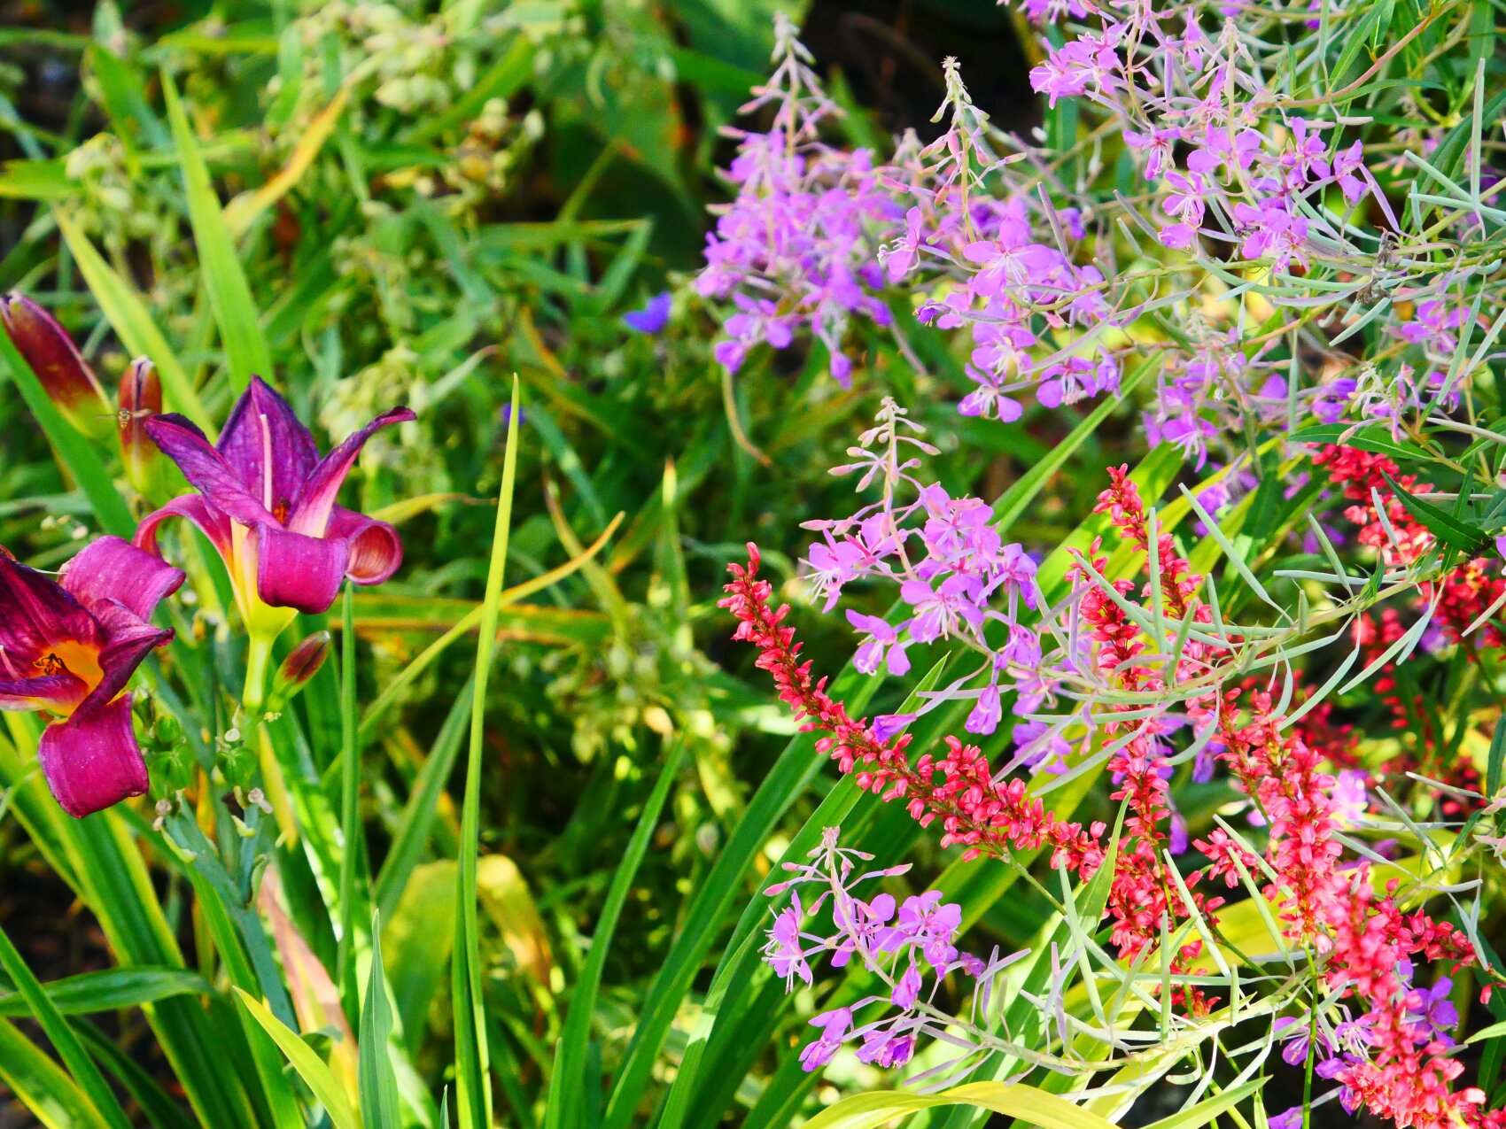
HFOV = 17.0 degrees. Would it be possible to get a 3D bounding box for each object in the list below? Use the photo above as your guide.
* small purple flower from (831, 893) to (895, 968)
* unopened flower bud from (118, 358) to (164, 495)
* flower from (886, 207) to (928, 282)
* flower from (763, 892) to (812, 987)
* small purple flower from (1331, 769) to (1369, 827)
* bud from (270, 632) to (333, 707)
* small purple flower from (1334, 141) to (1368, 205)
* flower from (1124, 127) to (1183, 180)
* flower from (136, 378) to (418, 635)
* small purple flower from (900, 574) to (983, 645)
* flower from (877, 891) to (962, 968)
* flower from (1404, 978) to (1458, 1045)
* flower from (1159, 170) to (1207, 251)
[{"bbox_3d":[0.045,0.148,2.050,0.026,0.031,0.016,2,12,6],"label":"small purple flower"},{"bbox_3d":[-0.250,-0.056,2.070,0.019,0.058,0.019,-6,12,1],"label":"unopened flower bud"},{"bbox_3d":[0.056,-0.115,1.820,0.016,0.024,0.022,-6,19,-19],"label":"flower"},{"bbox_3d":[0.014,0.152,2.050,0.022,0.037,0.026,-12,19,-12],"label":"flower"},{"bbox_3d":[0.224,0.089,1.920,0.023,0.022,0.014,-6,19,-19],"label":"small purple flower"},{"bbox_3d":[-0.181,0.042,2.020,0.014,0.037,0.014,40,9,0],"label":"bud"},{"bbox_3d":[0.219,-0.144,1.850,0.014,0.021,0.021,-5,19,-14],"label":"small purple flower"},{"bbox_3d":[0.168,-0.173,2.120,0.025,0.022,0.016,-1,21,-3],"label":"flower"},{"bbox_3d":[-0.192,-0.024,2.030,0.110,0.097,0.100,-2,17,-6],"label":"flower"},{"bbox_3d":[0.066,0.015,1.760,0.029,0.022,0.018,3,18,10],"label":"small purple flower"},{"bbox_3d":[0.057,0.126,1.740,0.027,0.024,0.018,10,21,28],"label":"flower"},{"bbox_3d":[0.245,0.161,1.820,0.023,0.023,0.015,12,22,33],"label":"flower"},{"bbox_3d":[0.181,-0.149,2.120,0.022,0.033,0.018,10,22,29],"label":"flower"}]

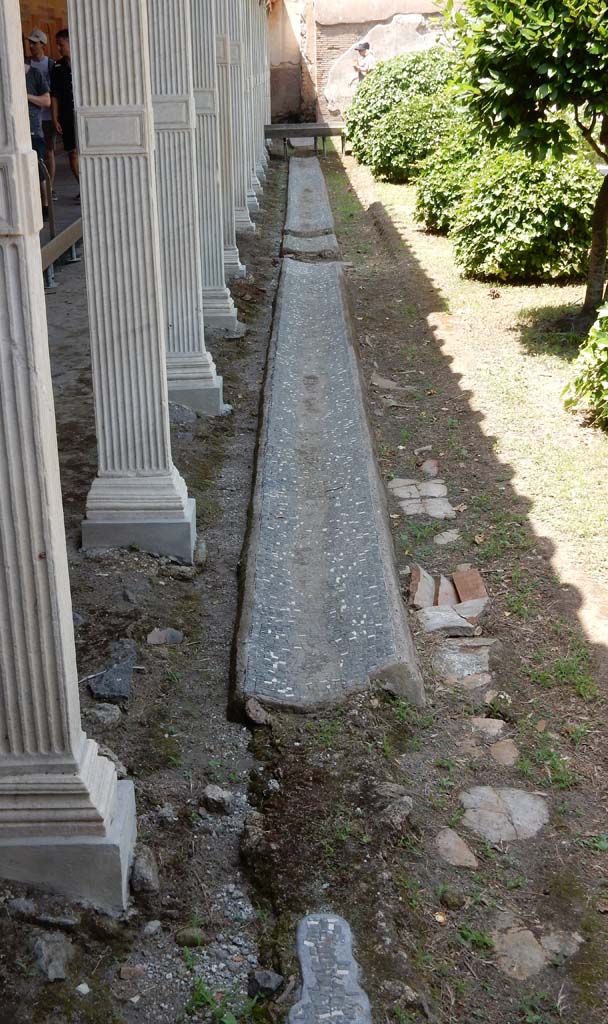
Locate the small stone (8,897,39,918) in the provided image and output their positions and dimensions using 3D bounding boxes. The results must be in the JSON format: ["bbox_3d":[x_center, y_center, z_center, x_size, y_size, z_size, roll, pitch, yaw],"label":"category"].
[{"bbox_3d":[-0.519,0.731,2.352,0.050,0.023,0.033,-1,19,0],"label":"small stone"}]

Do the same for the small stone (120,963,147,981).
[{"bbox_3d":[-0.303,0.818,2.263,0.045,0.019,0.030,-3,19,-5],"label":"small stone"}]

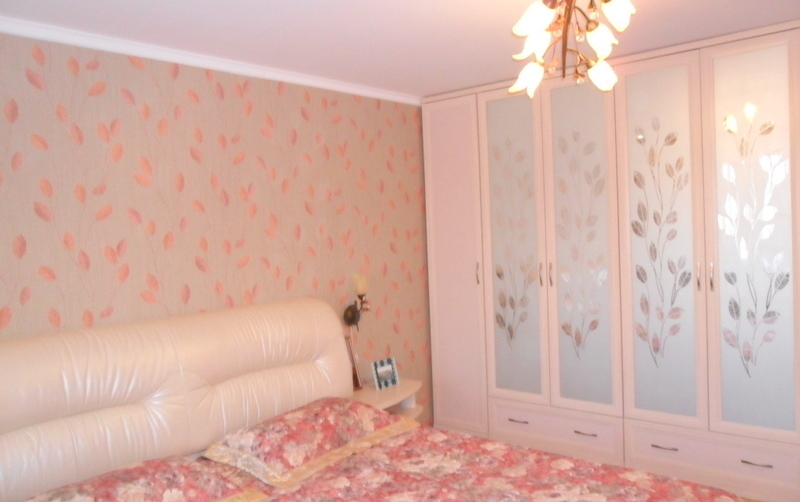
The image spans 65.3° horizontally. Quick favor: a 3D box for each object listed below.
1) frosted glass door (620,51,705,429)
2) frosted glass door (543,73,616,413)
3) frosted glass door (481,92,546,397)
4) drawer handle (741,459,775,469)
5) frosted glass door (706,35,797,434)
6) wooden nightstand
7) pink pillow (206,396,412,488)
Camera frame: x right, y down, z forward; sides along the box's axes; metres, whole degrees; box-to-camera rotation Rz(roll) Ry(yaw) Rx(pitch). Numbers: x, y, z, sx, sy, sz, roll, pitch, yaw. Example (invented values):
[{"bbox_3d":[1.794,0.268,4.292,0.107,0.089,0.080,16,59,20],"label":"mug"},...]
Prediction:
[{"bbox_3d":[1.524,-0.045,3.646,0.483,2.134,0.040,0,3,40],"label":"frosted glass door"},{"bbox_3d":[1.152,-0.043,3.962,0.483,2.134,0.040,0,3,40],"label":"frosted glass door"},{"bbox_3d":[0.781,-0.041,4.277,0.483,2.134,0.040,0,3,40],"label":"frosted glass door"},{"bbox_3d":[1.926,1.159,3.372,0.155,0.020,0.030,0,3,40],"label":"drawer handle"},{"bbox_3d":[1.895,-0.048,3.330,0.483,2.134,0.040,0,3,40],"label":"frosted glass door"},{"bbox_3d":[-0.038,1.177,4.130,0.430,0.475,0.660,0,3,40],"label":"wooden nightstand"},{"bbox_3d":[-0.405,0.840,3.084,0.560,0.180,0.880,0,3,40],"label":"pink pillow"}]

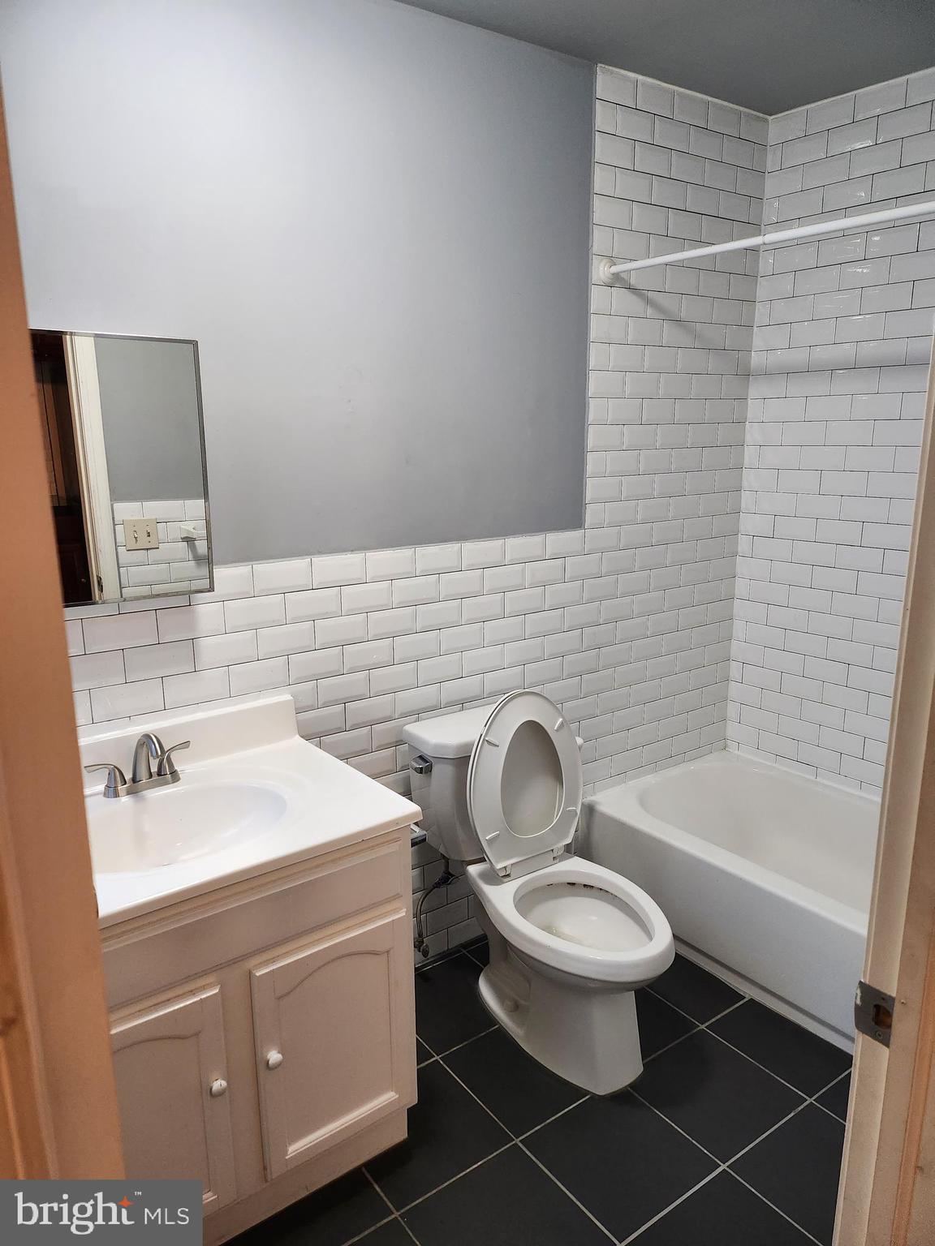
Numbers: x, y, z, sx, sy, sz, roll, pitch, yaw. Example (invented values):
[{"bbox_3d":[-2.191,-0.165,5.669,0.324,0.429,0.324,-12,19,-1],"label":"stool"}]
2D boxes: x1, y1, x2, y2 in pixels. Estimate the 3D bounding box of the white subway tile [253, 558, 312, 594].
[{"bbox_3d":[-0.438,-0.108,2.046,0.147,0.074,0.010,-10,16,-35],"label":"white subway tile"}]

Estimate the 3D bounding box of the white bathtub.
[{"bbox_3d":[1.109,0.830,2.458,0.738,0.345,1.506,-10,16,-35],"label":"white bathtub"}]

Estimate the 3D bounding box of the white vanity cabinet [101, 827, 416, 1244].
[{"bbox_3d":[-0.564,0.768,1.783,0.747,0.795,0.566,-10,16,-35],"label":"white vanity cabinet"}]

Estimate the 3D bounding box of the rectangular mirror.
[{"bbox_3d":[-0.733,-0.300,1.730,0.404,0.520,0.078,-10,16,-35],"label":"rectangular mirror"}]

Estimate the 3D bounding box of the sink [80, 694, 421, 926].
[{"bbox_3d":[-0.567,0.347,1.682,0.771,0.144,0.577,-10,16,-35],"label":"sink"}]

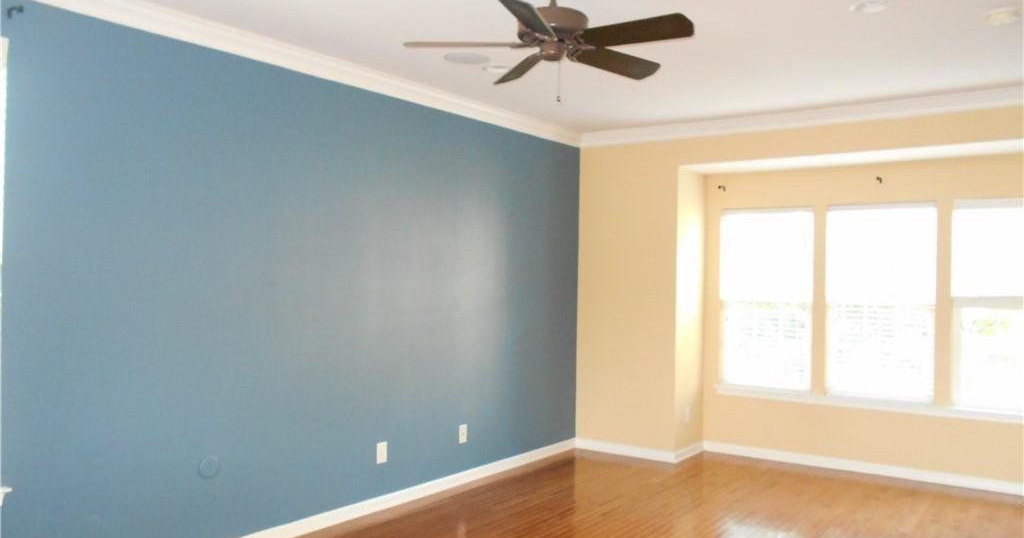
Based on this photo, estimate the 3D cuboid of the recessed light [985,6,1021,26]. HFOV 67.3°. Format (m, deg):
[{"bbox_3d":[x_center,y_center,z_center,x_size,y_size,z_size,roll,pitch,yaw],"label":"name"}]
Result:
[{"bbox_3d":[2.223,-1.149,3.485,0.165,0.045,0.165,1,-1,37],"label":"recessed light"}]

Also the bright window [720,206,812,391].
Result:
[{"bbox_3d":[2.151,0.248,6.516,0.785,1.518,0.100,1,-1,37],"label":"bright window"}]

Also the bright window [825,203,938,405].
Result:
[{"bbox_3d":[2.859,0.253,5.981,0.771,1.520,0.100,1,-1,37],"label":"bright window"}]

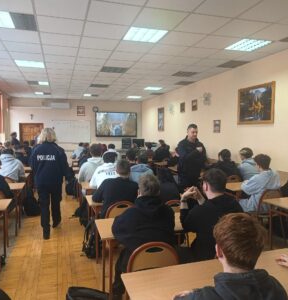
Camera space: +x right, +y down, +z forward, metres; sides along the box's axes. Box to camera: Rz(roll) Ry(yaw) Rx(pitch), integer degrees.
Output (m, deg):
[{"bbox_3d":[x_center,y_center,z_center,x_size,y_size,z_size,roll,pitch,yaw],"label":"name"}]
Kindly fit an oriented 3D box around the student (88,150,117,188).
[{"bbox_3d":[-0.575,0.677,4.226,0.540,1.290,0.750,-2,4,-17],"label":"student"}]

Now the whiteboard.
[{"bbox_3d":[-3.349,-0.818,12.306,1.720,1.060,0.040,-2,5,-17],"label":"whiteboard"}]

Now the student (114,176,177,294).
[{"bbox_3d":[0.013,0.848,2.333,0.520,1.280,0.760,-1,4,-17],"label":"student"}]

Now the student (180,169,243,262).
[{"bbox_3d":[0.552,0.818,2.515,0.530,1.330,0.750,-2,5,-25],"label":"student"}]

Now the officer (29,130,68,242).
[{"bbox_3d":[-1.504,0.512,4.212,0.550,1.700,0.500,-2,5,-17],"label":"officer"}]

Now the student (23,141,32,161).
[{"bbox_3d":[-3.297,0.467,7.505,0.500,1.330,0.780,-1,4,-17],"label":"student"}]

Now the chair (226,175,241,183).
[{"bbox_3d":[1.552,0.873,5.048,0.410,0.840,0.480,-1,4,-17],"label":"chair"}]

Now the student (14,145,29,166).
[{"bbox_3d":[-2.692,0.563,5.865,0.500,1.310,0.750,-1,4,-2],"label":"student"}]

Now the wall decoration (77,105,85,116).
[{"bbox_3d":[-2.858,-1.766,12.110,0.340,0.440,0.030,-2,4,-17],"label":"wall decoration"}]

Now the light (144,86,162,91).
[{"bbox_3d":[0.299,-2.135,9.177,0.600,0.070,0.600,-2,5,-17],"label":"light"}]

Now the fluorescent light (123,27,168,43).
[{"bbox_3d":[0.012,-1.707,3.949,0.590,0.060,0.590,-1,4,-17],"label":"fluorescent light"}]

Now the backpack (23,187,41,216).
[{"bbox_3d":[-2.119,0.992,5.077,0.270,0.500,0.340,-2,4,-17],"label":"backpack"}]

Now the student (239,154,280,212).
[{"bbox_3d":[1.692,0.714,4.020,0.520,1.300,0.780,-2,4,-25],"label":"student"}]

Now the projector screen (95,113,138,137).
[{"bbox_3d":[-1.259,-1.193,12.631,1.980,1.150,0.090,-2,4,-17],"label":"projector screen"}]

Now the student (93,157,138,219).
[{"bbox_3d":[-0.353,0.748,3.219,0.550,1.290,0.780,-2,4,-17],"label":"student"}]

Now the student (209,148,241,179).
[{"bbox_3d":[1.437,0.622,4.927,0.560,1.270,0.750,-2,4,-22],"label":"student"}]

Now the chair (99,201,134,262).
[{"bbox_3d":[-0.298,1.007,3.314,0.430,0.840,0.500,-2,5,-17],"label":"chair"}]

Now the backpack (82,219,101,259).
[{"bbox_3d":[-0.691,1.144,3.498,0.240,0.490,0.300,-1,4,-17],"label":"backpack"}]

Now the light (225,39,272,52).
[{"bbox_3d":[1.748,-1.784,4.494,0.600,0.080,0.600,-2,4,-17],"label":"light"}]

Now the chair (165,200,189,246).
[{"bbox_3d":[0.308,0.997,3.340,0.410,0.840,0.480,-1,4,-17],"label":"chair"}]

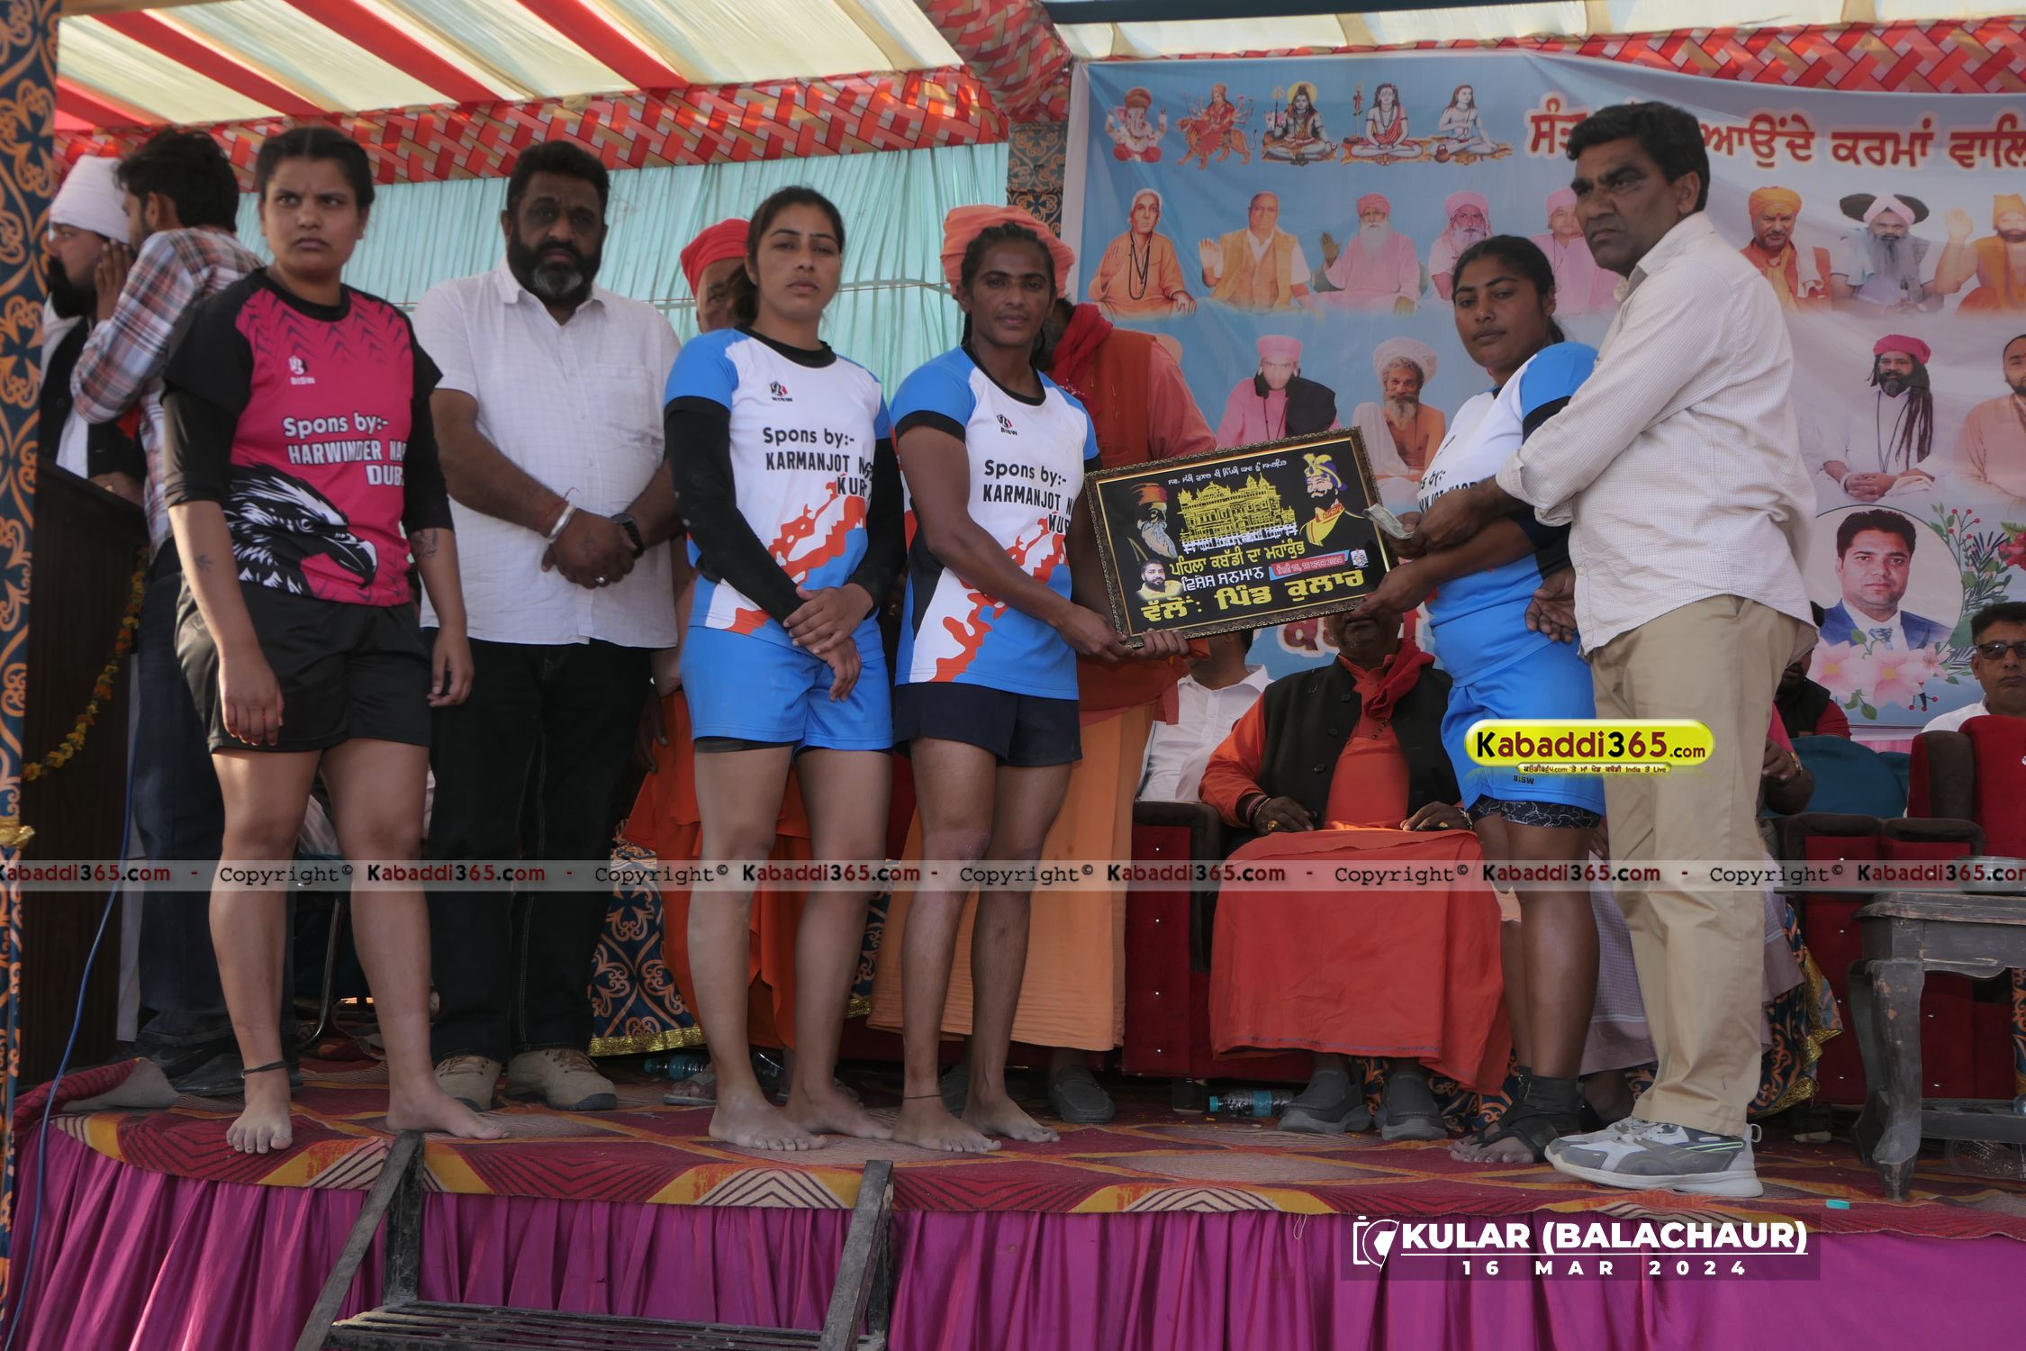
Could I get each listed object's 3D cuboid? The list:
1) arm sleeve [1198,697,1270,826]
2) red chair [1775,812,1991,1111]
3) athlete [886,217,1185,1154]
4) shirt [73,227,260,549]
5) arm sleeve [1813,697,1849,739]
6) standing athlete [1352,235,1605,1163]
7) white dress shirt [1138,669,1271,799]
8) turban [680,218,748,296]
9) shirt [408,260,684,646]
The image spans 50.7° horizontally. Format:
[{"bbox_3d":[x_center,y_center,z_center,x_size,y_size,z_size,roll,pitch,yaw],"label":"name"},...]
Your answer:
[{"bbox_3d":[0.450,0.173,4.330,0.160,0.290,0.270,2,-2,-9],"label":"arm sleeve"},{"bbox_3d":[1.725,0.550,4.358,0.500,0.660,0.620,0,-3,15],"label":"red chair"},{"bbox_3d":[0.020,-0.007,3.735,0.500,1.630,0.500,3,-4,-30],"label":"athlete"},{"bbox_3d":[-1.544,-0.523,3.970,0.420,0.620,0.460,0,-2,37],"label":"shirt"},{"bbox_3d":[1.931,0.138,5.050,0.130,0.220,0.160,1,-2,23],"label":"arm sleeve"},{"bbox_3d":[0.854,0.024,3.845,0.460,1.620,0.460,3,-4,-30],"label":"standing athlete"},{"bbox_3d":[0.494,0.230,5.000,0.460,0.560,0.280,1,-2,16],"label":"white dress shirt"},{"bbox_3d":[-0.552,-0.828,4.250,0.220,0.170,0.240,2,-2,-3],"label":"turban"},{"bbox_3d":[-0.862,-0.409,3.970,0.510,0.720,0.330,2,-2,-22],"label":"shirt"}]

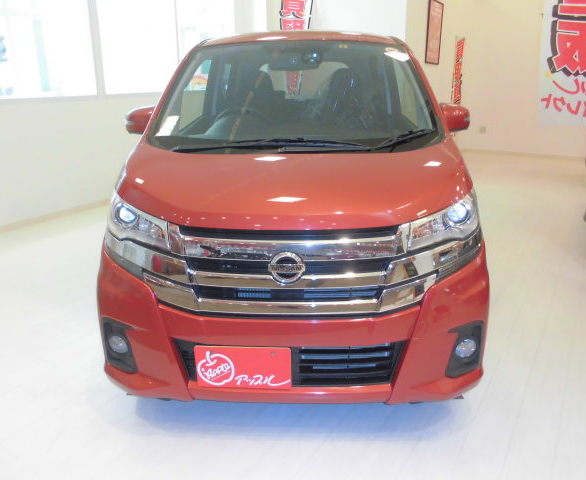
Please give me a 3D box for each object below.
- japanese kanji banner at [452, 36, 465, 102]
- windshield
[{"bbox_3d":[2.932,-2.788,8.598,0.050,1.549,0.520,13,21,38],"label":"japanese kanji banner"},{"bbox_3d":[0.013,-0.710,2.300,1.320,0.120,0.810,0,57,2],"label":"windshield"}]

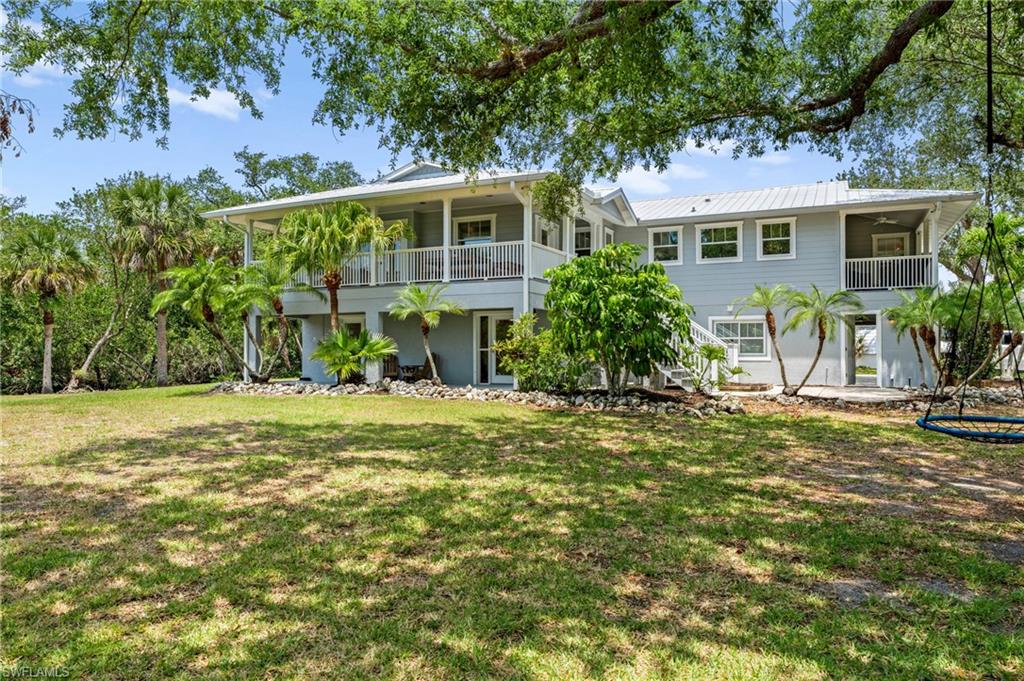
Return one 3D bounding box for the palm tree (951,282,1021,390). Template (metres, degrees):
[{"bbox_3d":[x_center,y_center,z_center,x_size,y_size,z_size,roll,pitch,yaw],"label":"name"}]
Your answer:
[{"bbox_3d":[12.422,-0.092,18.600,1.950,2.850,1.900,0,-1,25],"label":"palm tree"}]

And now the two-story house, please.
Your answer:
[{"bbox_3d":[3.510,-2.301,25.555,21.945,7.403,16.574,0,-1,25],"label":"two-story house"}]

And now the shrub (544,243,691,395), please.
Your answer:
[{"bbox_3d":[2.628,-0.548,17.700,3.600,3.800,3.400,0,-1,25],"label":"shrub"}]

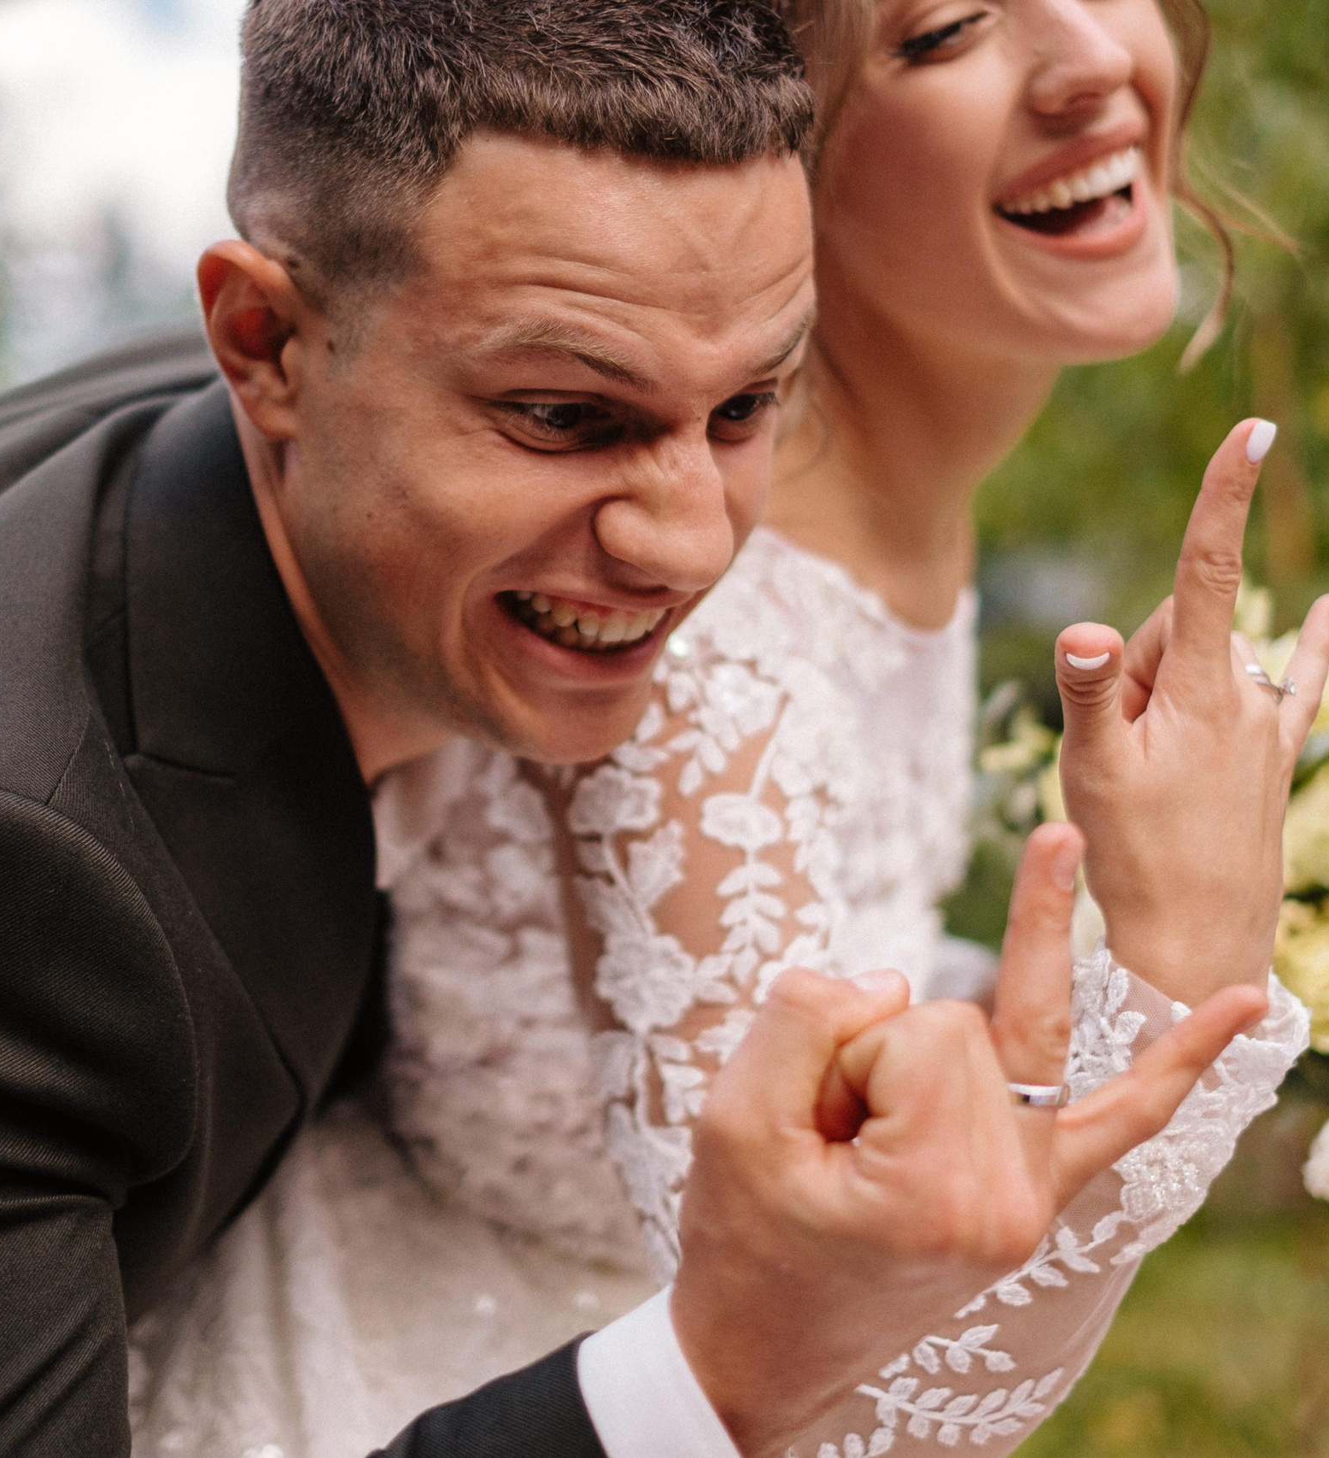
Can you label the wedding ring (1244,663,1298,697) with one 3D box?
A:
[{"bbox_3d":[0.168,-0.010,0.920,0.022,0.020,0.006,-29,43,8],"label":"wedding ring"}]

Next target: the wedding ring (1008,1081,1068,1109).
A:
[{"bbox_3d":[0.093,0.094,0.825,0.021,0.005,0.021,4,-1,6],"label":"wedding ring"}]

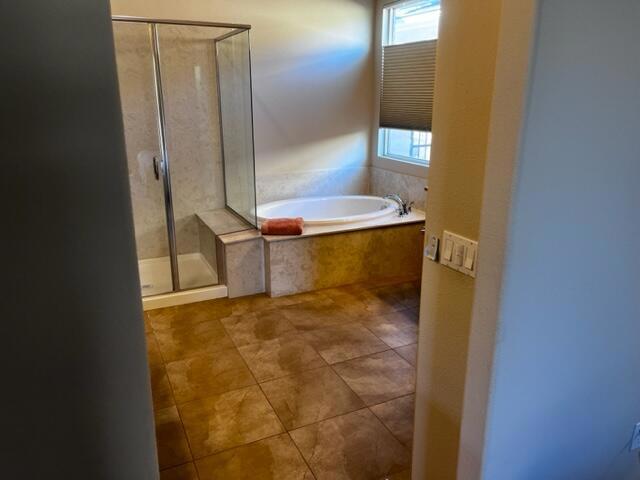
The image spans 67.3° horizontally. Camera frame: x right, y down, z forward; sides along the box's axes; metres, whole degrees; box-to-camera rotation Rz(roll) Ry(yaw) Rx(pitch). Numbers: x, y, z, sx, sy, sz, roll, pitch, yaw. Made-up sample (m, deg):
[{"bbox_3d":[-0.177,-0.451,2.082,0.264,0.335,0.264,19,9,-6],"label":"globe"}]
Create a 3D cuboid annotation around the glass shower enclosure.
[{"bbox_3d":[-1.399,-0.689,4.084,1.496,2.066,1.102,-8,18,-24],"label":"glass shower enclosure"}]

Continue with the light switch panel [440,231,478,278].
[{"bbox_3d":[0.447,0.045,1.562,0.015,0.116,0.163,-8,18,-24],"label":"light switch panel"}]

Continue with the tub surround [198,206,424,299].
[{"bbox_3d":[-0.050,-0.030,4.769,2.088,0.505,1.400,-8,18,-24],"label":"tub surround"}]

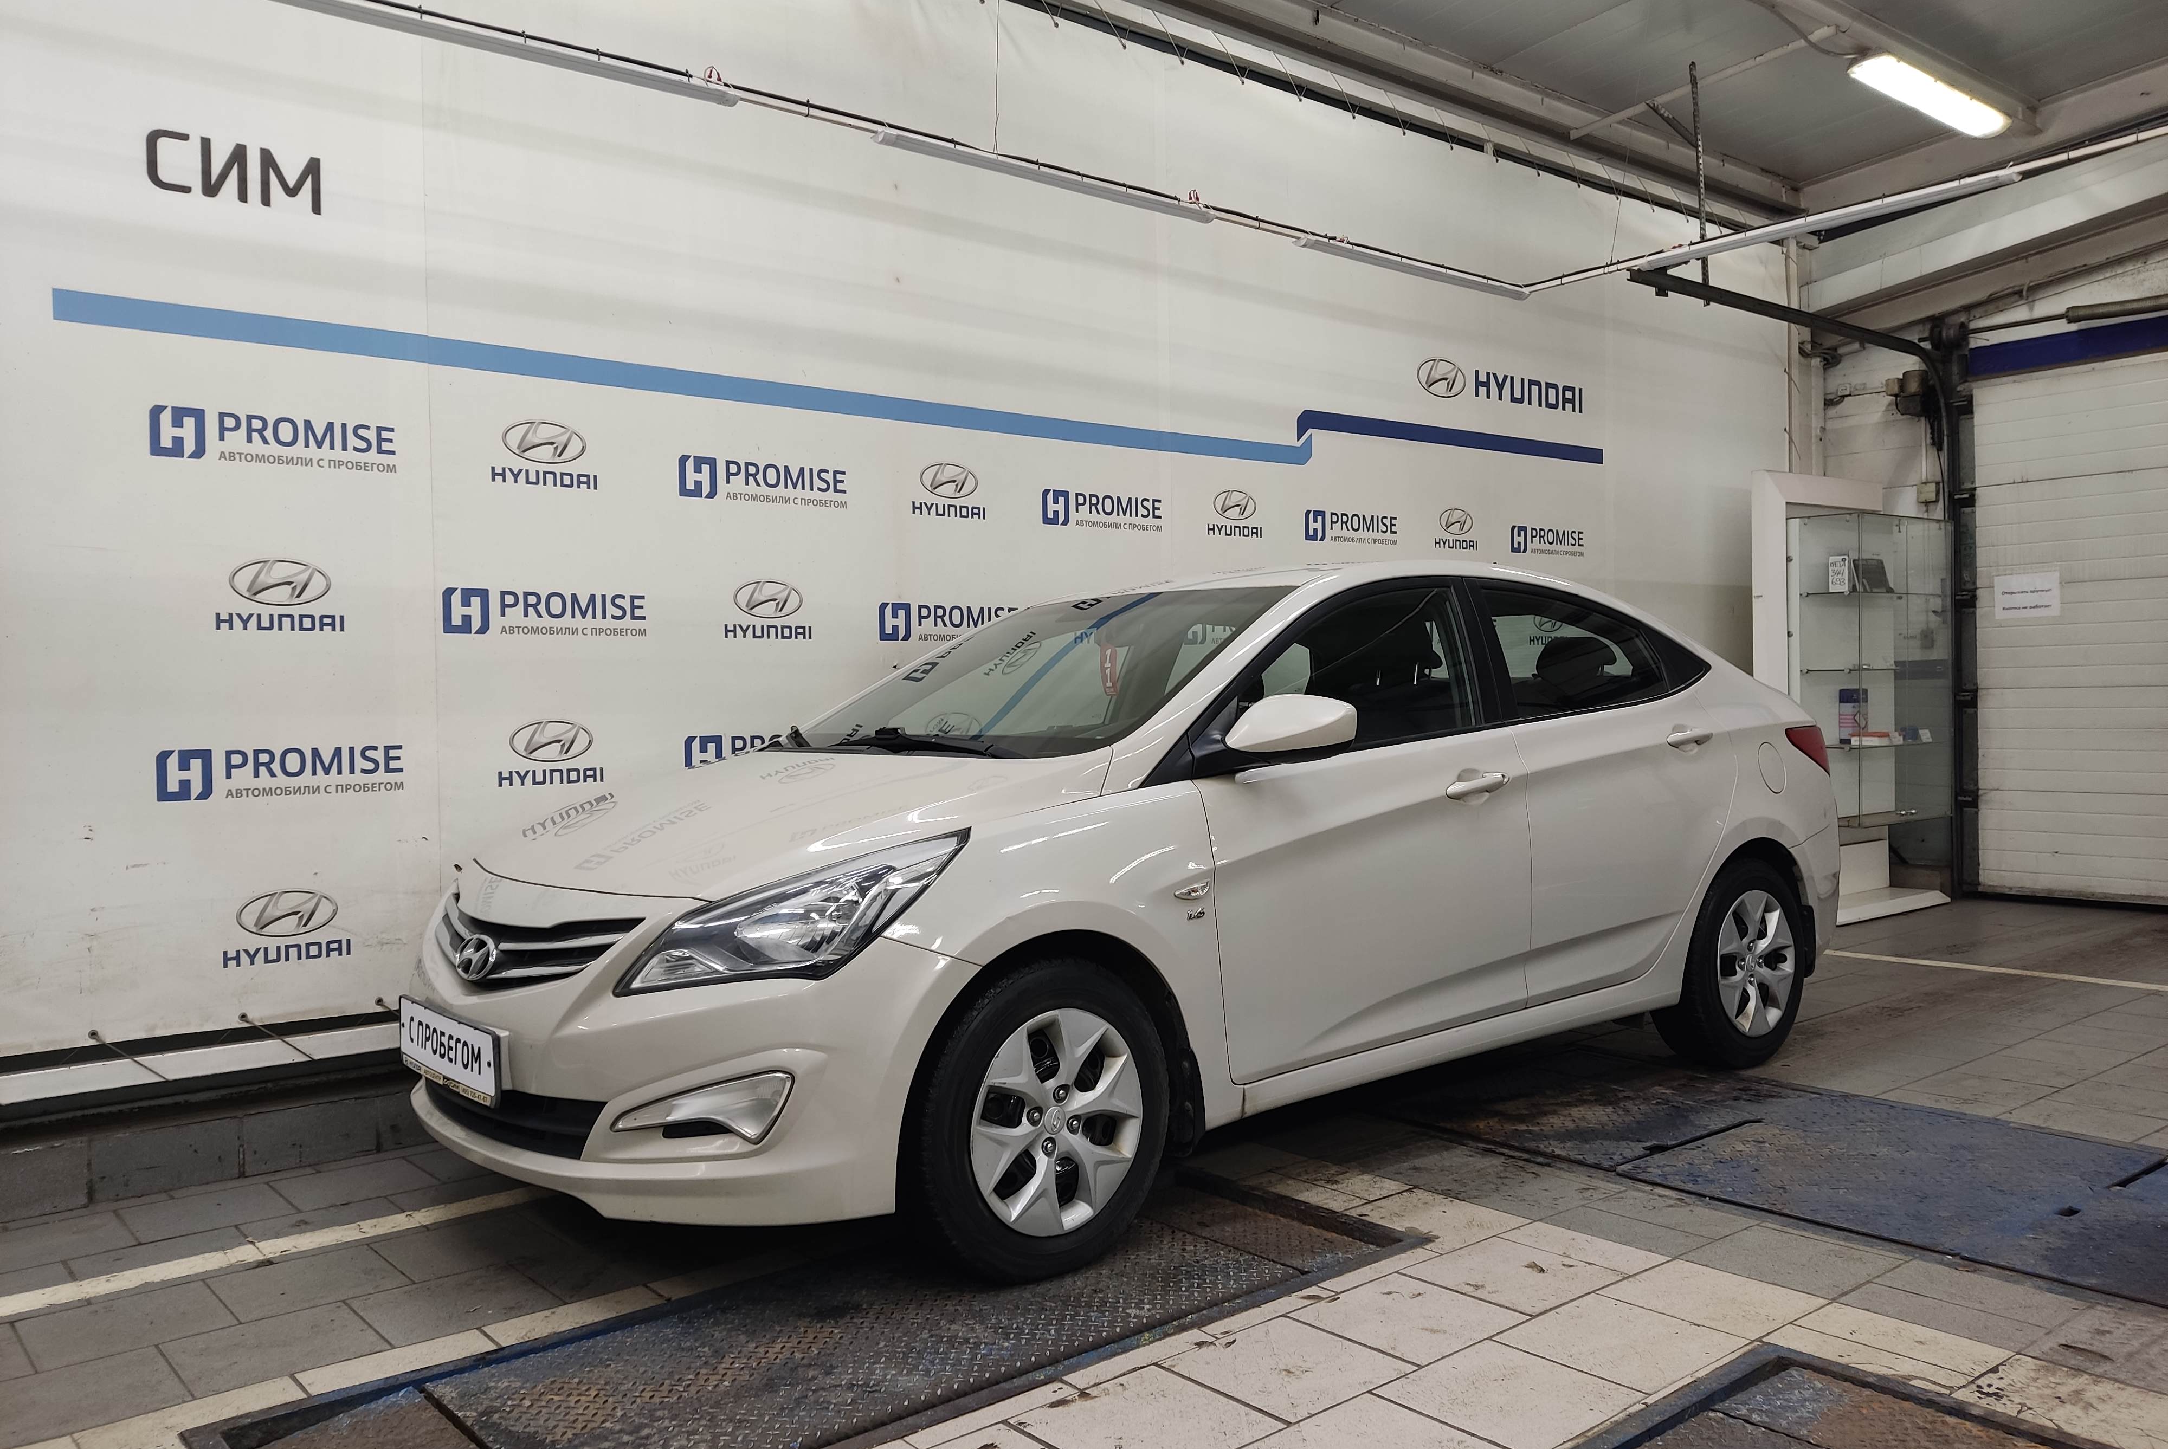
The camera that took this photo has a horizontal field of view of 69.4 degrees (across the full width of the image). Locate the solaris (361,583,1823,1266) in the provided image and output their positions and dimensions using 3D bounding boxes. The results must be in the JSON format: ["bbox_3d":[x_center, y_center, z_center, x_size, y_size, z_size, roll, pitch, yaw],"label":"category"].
[{"bbox_3d":[0.446,0.269,4.341,4.370,1.465,1.750,-1,1,-40],"label":"solaris"}]

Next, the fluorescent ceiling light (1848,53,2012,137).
[{"bbox_3d":[3.930,-2.900,7.250,1.270,0.100,0.160,-1,1,-38],"label":"fluorescent ceiling light"}]

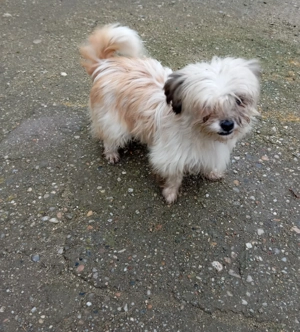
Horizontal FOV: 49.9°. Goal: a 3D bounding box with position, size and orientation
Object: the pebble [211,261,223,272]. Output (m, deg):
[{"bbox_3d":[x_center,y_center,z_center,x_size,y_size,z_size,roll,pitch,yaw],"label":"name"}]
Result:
[{"bbox_3d":[0.171,0.256,0.822,0.020,0.013,0.030,-30,48,-31],"label":"pebble"}]

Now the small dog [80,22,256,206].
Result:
[{"bbox_3d":[0.058,-0.154,0.977,0.234,0.440,0.494,-31,49,-31],"label":"small dog"}]

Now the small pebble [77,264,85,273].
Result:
[{"bbox_3d":[-0.174,0.260,0.820,0.013,0.010,0.020,21,45,24],"label":"small pebble"}]

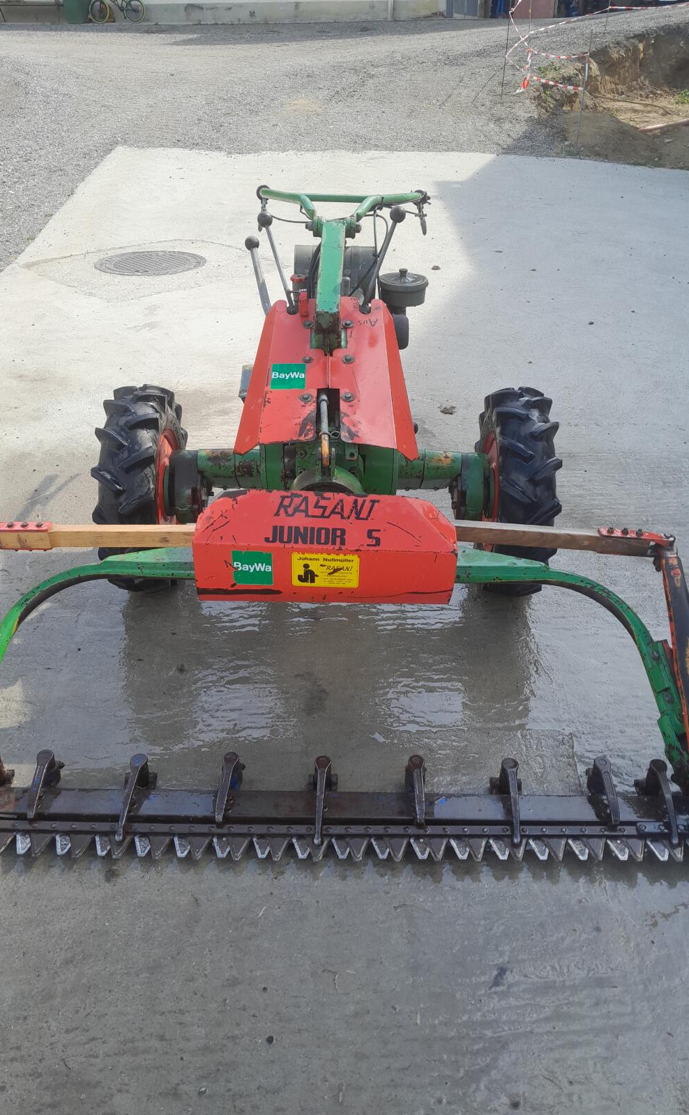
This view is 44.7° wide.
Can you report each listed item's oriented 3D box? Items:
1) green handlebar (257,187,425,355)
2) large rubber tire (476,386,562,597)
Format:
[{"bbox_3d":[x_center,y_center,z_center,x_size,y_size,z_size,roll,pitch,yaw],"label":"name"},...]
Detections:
[{"bbox_3d":[-0.008,-0.879,2.415,0.530,0.280,0.840,0,36,1],"label":"green handlebar"},{"bbox_3d":[0.468,-0.182,2.361,0.150,0.583,0.583,1,31,0],"label":"large rubber tire"}]

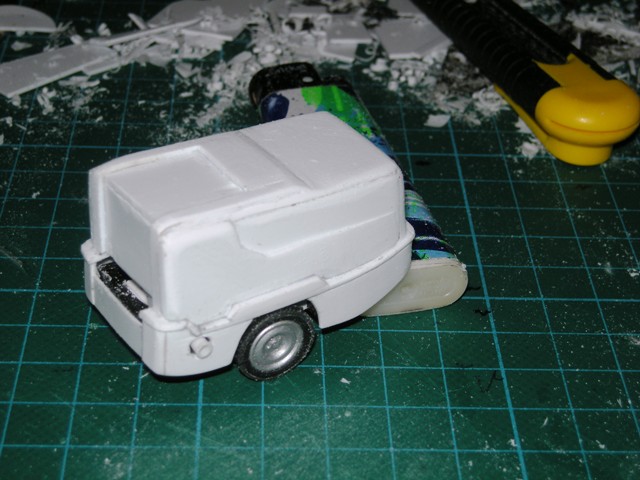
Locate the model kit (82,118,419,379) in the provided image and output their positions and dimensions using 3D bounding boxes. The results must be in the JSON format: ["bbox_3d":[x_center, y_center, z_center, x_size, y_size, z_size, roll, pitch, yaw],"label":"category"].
[{"bbox_3d":[-0.010,0.001,0.260,0.052,0.034,0.030,-18,40,-28],"label":"model kit"}]

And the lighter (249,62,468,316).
[{"bbox_3d":[0.005,-0.013,0.301,0.023,0.011,0.075,-7,35,-14],"label":"lighter"}]

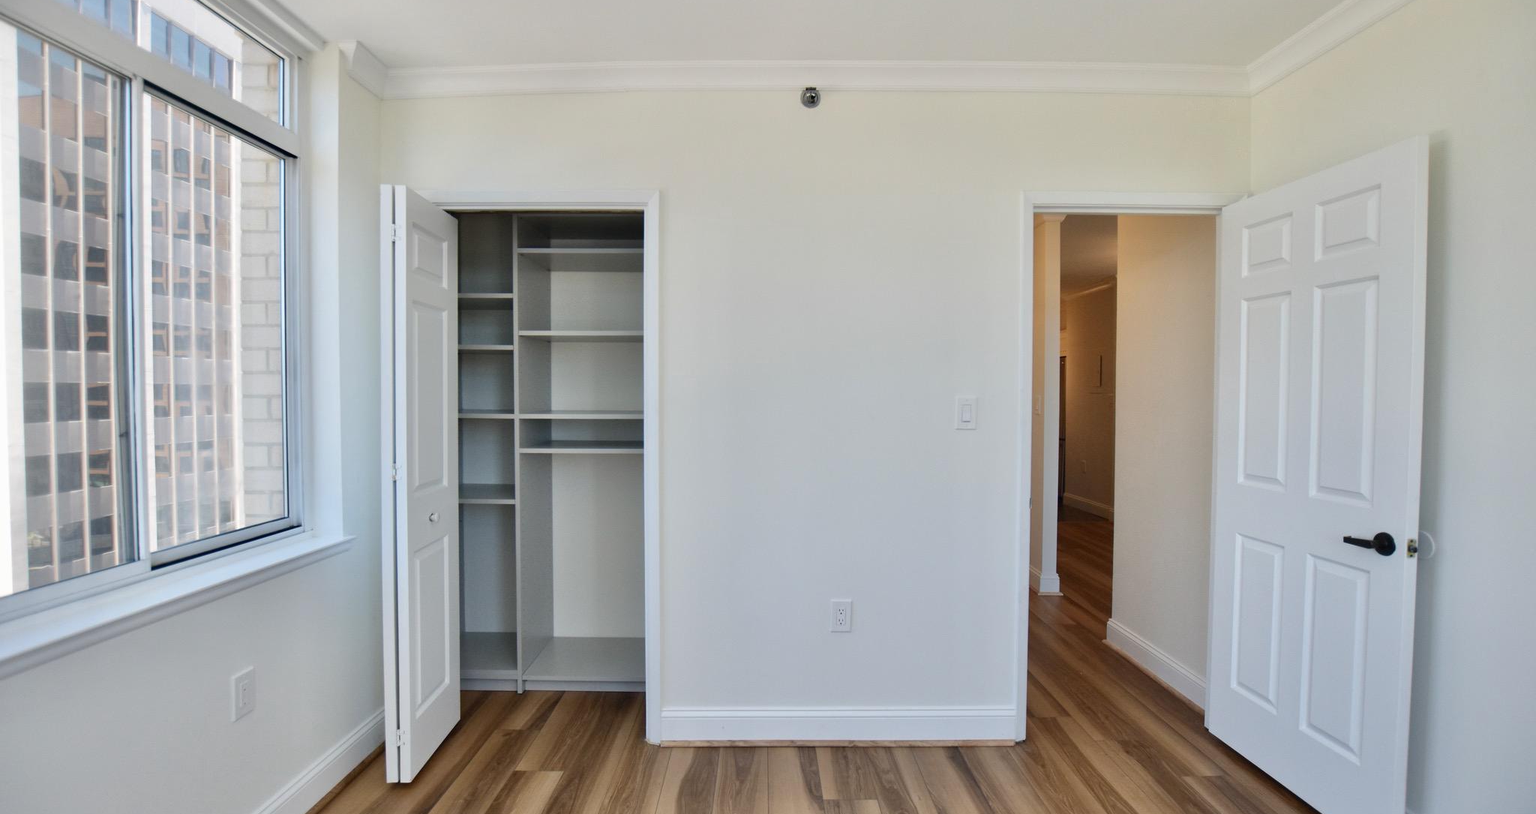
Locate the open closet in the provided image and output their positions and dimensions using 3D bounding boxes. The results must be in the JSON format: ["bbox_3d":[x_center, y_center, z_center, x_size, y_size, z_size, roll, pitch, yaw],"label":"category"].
[{"bbox_3d":[-0.890,0.259,2.725,0.880,2.040,1.080,0,1,0],"label":"open closet"}]

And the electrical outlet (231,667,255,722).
[{"bbox_3d":[-1.460,0.802,1.789,0.010,0.125,0.078,0,1,0],"label":"electrical outlet"}]

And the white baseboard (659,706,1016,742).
[{"bbox_3d":[0.269,1.210,2.444,1.340,0.145,0.018,0,1,0],"label":"white baseboard"}]

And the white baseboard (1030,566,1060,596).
[{"bbox_3d":[1.916,1.196,4.429,0.145,0.135,0.190,0,1,0],"label":"white baseboard"}]

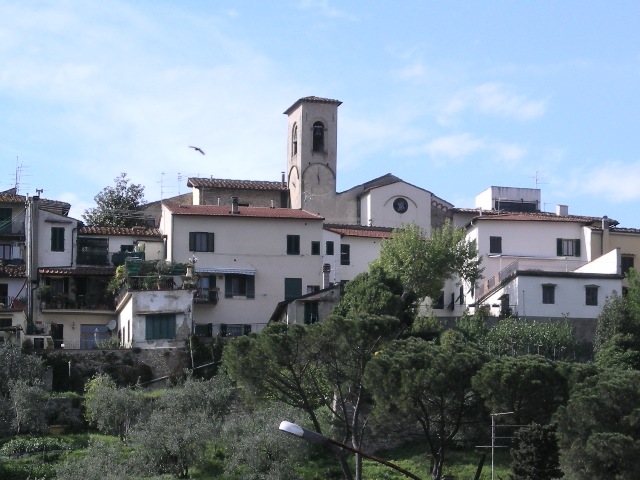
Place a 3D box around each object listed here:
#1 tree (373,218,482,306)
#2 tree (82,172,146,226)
[{"bbox_3d":[7.936,2.012,142.000,7.700,7.000,7.000,0,-7,0],"label":"tree"},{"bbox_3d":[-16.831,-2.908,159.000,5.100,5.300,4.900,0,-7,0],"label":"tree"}]

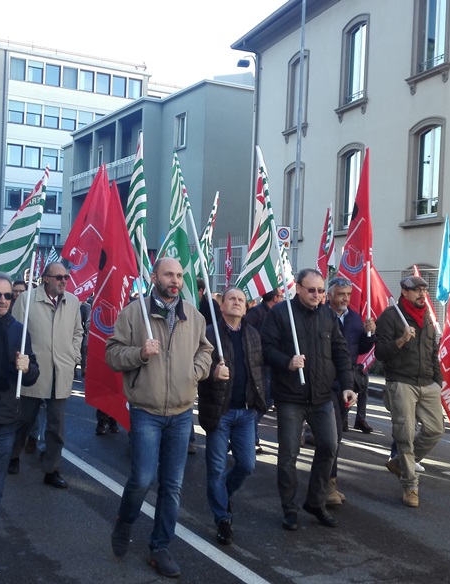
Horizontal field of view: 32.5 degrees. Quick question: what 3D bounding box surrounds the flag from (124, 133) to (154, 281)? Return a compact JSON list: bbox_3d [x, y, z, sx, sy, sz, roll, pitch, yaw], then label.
[{"bbox_3d":[-0.747,-0.708,6.700,0.269,1.354,0.250,2,0,-18],"label":"flag"}]

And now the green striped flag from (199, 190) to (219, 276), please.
[{"bbox_3d":[-0.188,-0.656,8.800,0.280,1.000,0.250,2,0,-10],"label":"green striped flag"}]

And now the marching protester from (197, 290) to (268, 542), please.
[{"bbox_3d":[0.051,0.803,5.320,0.500,1.667,0.470,2,0,-16],"label":"marching protester"}]

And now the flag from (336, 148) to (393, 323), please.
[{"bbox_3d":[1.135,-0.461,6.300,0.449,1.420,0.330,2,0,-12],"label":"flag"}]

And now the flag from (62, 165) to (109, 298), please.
[{"bbox_3d":[-1.283,-0.564,7.200,0.500,1.280,0.360,2,0,23],"label":"flag"}]

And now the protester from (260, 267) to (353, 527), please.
[{"bbox_3d":[0.595,0.749,5.570,0.600,1.821,0.500,2,0,-21],"label":"protester"}]

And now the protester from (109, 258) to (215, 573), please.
[{"bbox_3d":[-0.383,0.721,4.450,0.620,1.790,0.520,2,0,-22],"label":"protester"}]

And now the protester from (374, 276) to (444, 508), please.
[{"bbox_3d":[1.479,0.802,6.220,0.540,1.840,0.520,2,0,-18],"label":"protester"}]

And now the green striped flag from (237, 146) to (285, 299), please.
[{"bbox_3d":[0.260,-0.509,5.650,0.340,1.120,0.360,2,0,18],"label":"green striped flag"}]

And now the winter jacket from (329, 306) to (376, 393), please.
[{"bbox_3d":[0.968,0.466,6.150,0.520,0.710,0.370,2,0,-18],"label":"winter jacket"}]

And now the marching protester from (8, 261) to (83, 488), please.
[{"bbox_3d":[-1.476,0.676,6.380,0.590,1.830,0.480,2,0,-27],"label":"marching protester"}]

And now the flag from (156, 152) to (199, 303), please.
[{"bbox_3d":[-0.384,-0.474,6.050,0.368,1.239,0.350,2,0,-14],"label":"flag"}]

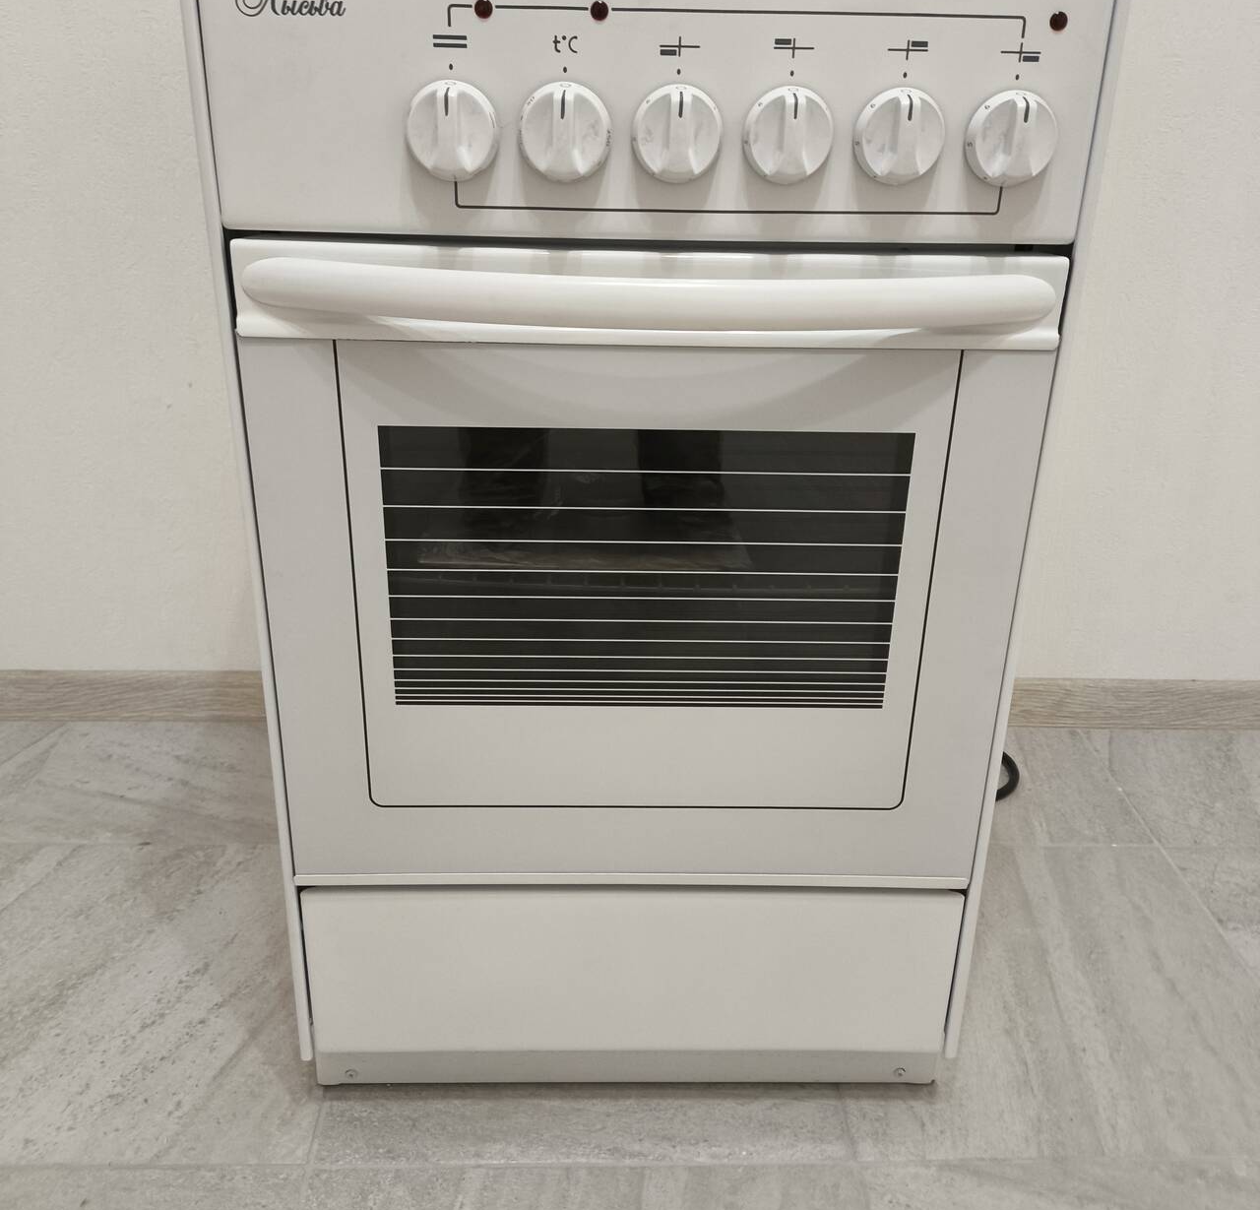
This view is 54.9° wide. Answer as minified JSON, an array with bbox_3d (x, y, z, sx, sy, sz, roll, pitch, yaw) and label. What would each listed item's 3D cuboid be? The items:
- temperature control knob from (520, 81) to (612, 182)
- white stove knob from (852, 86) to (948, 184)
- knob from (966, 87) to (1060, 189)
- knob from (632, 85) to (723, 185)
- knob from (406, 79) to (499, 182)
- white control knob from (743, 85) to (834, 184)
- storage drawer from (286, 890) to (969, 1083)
[{"bbox_3d":[-0.035,-0.252,0.647,0.050,0.050,0.023,1,24,-2],"label":"temperature control knob"},{"bbox_3d":[0.147,-0.251,0.652,0.050,0.050,0.023,1,24,-2],"label":"white stove knob"},{"bbox_3d":[0.208,-0.251,0.654,0.050,0.050,0.023,1,24,-2],"label":"knob"},{"bbox_3d":[0.026,-0.251,0.649,0.050,0.050,0.023,1,24,-2],"label":"knob"},{"bbox_3d":[-0.095,-0.252,0.645,0.050,0.050,0.023,1,24,-2],"label":"knob"},{"bbox_3d":[0.086,-0.251,0.650,0.050,0.050,0.023,1,24,-2],"label":"white control knob"},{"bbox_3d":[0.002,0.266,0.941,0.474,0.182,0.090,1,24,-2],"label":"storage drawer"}]

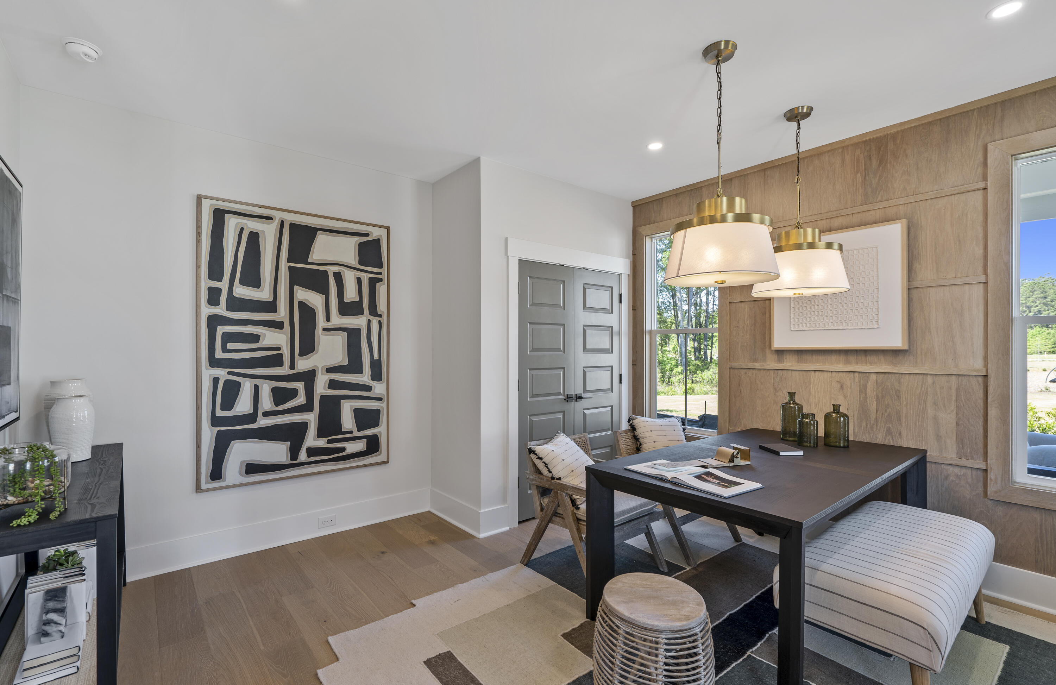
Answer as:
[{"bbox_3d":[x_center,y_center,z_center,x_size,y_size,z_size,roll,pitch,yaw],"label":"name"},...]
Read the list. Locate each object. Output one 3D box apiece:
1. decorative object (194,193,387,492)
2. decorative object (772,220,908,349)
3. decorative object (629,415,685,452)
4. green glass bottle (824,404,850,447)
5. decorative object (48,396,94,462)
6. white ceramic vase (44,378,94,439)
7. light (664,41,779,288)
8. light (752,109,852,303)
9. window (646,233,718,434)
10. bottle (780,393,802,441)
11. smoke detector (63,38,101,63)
[{"bbox_3d":[-1.579,0.010,3.309,1.244,1.841,0.045,0,-1,-39],"label":"decorative object"},{"bbox_3d":[2.039,-0.354,3.138,0.040,0.790,0.790,0,0,-38],"label":"decorative object"},{"bbox_3d":[0.999,0.777,3.425,0.501,0.481,0.161,5,-25,-25],"label":"decorative object"},{"bbox_3d":[1.892,0.511,2.877,0.126,0.245,0.126,0,-1,-39],"label":"green glass bottle"},{"bbox_3d":[-2.228,0.421,2.297,0.162,0.310,0.162,0,0,-38],"label":"decorative object"},{"bbox_3d":[-2.385,0.385,2.440,0.190,0.380,0.190,0,0,-38],"label":"white ceramic vase"},{"bbox_3d":[0.889,-0.822,2.165,0.491,1.063,0.491,0,-1,-39],"label":"light"},{"bbox_3d":[1.572,-0.806,2.721,0.495,1.060,0.495,0,0,-38],"label":"light"},{"bbox_3d":[1.357,-0.116,4.106,0.100,1.765,0.717,0,-1,-39],"label":"window"},{"bbox_3d":[1.748,0.487,3.110,0.127,0.313,0.127,0,0,-38],"label":"bottle"},{"bbox_3d":[-2.045,-1.331,2.151,0.140,0.047,0.140,0,-1,-39],"label":"smoke detector"}]

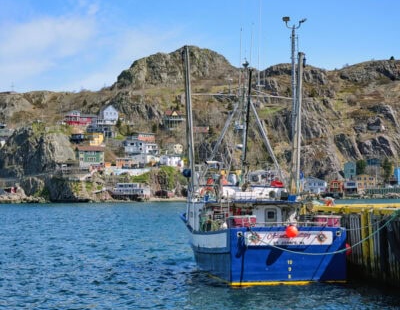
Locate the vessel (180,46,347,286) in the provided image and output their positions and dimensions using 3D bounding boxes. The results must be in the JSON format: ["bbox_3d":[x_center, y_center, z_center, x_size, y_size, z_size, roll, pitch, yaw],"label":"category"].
[{"bbox_3d":[2.504,0.297,40.800,5.700,11.700,14.000,1,-3,-11],"label":"vessel"}]

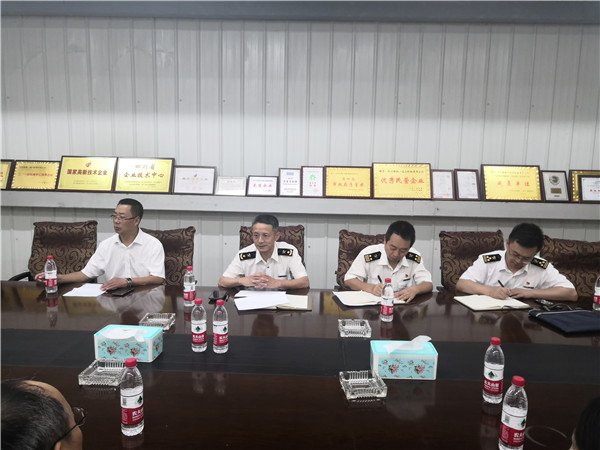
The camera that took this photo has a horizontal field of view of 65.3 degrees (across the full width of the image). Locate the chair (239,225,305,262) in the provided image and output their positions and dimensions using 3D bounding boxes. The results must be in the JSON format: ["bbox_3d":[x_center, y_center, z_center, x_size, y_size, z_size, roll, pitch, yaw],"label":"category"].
[{"bbox_3d":[-0.207,0.575,3.639,0.630,1.090,0.690,0,8,-6],"label":"chair"}]

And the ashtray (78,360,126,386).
[{"bbox_3d":[-0.757,0.577,1.831,0.150,0.037,0.150,1,8,2],"label":"ashtray"}]

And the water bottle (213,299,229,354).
[{"bbox_3d":[-0.354,0.452,2.092,0.065,0.232,0.065,1,8,2],"label":"water bottle"}]

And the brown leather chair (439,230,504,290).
[{"bbox_3d":[1.361,0.613,3.552,0.600,1.050,0.640,1,7,-1],"label":"brown leather chair"}]

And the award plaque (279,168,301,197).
[{"bbox_3d":[-0.101,-0.422,4.738,0.222,0.315,0.025,1,-12,1],"label":"award plaque"}]

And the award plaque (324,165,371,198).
[{"bbox_3d":[0.513,-0.444,4.937,0.500,0.350,0.025,1,-14,2],"label":"award plaque"}]

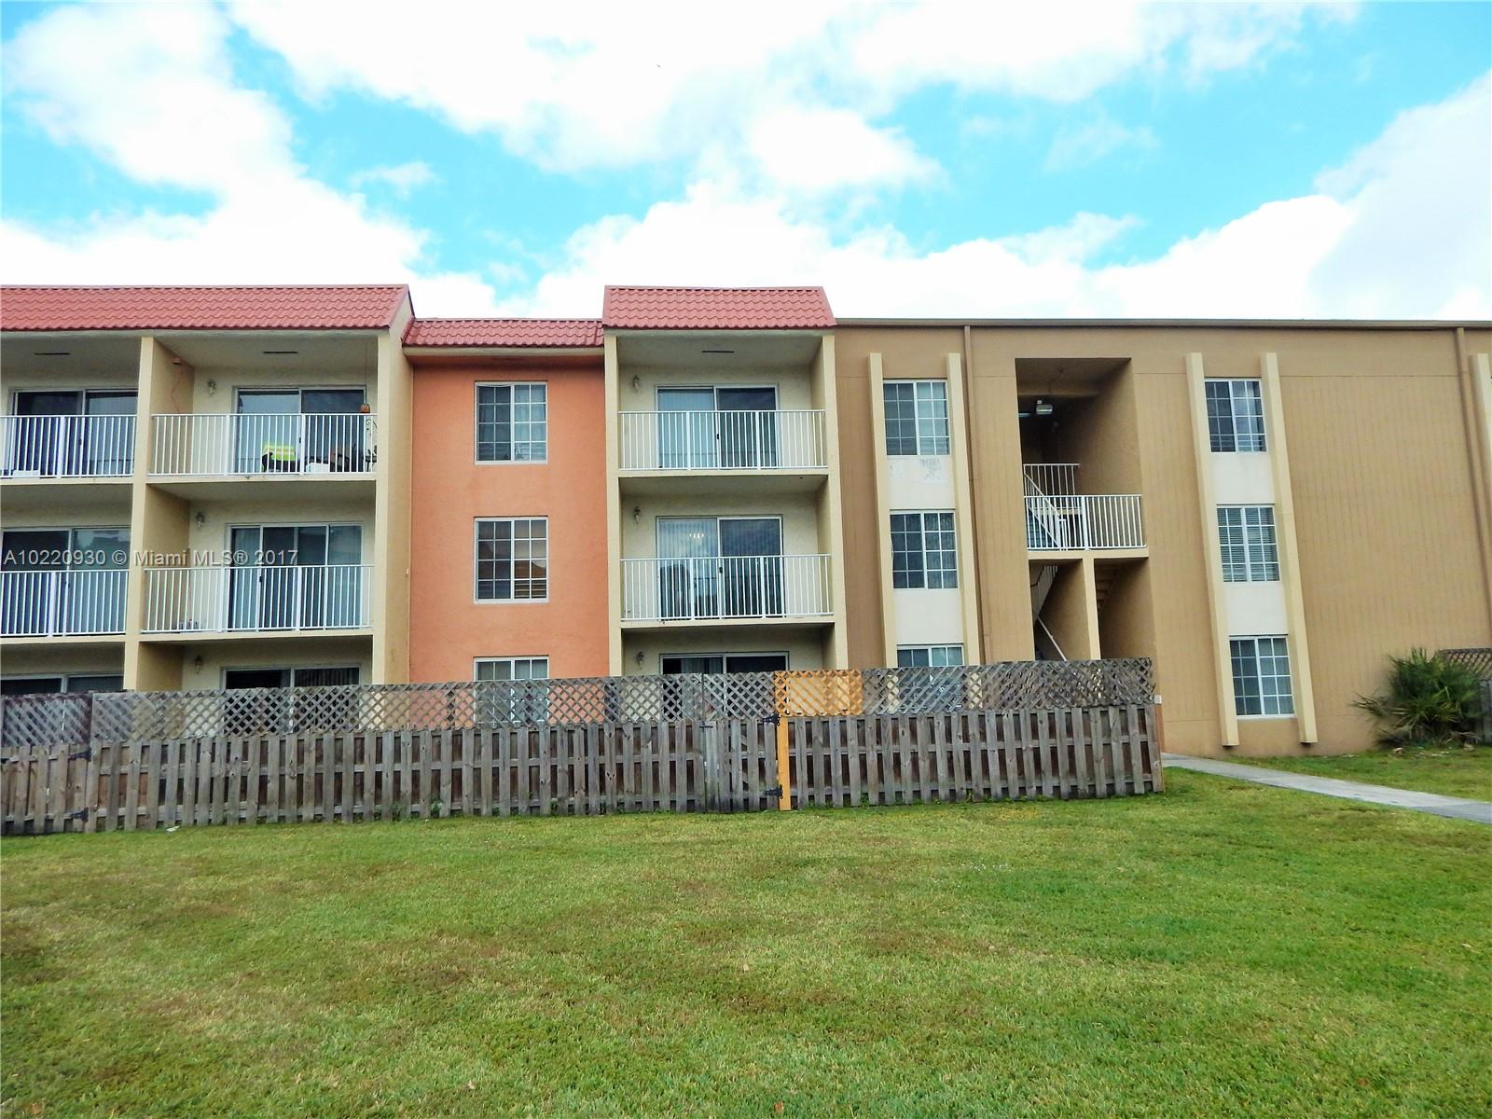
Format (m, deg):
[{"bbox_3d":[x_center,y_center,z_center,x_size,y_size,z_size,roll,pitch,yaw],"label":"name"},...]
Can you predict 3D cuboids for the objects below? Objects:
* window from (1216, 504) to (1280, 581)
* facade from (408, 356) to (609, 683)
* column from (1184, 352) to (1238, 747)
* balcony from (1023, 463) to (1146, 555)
[{"bbox_3d":[10.275,-0.322,19.445,1.280,1.611,0.120,-1,-7,-5],"label":"window"},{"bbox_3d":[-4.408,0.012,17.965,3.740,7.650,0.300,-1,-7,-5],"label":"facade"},{"bbox_3d":[9.429,-0.296,19.221,0.225,7.945,0.200,-1,-7,-5],"label":"column"},{"bbox_3d":[6.741,-0.568,19.585,2.500,1.310,1.400,-1,-7,-5],"label":"balcony"}]

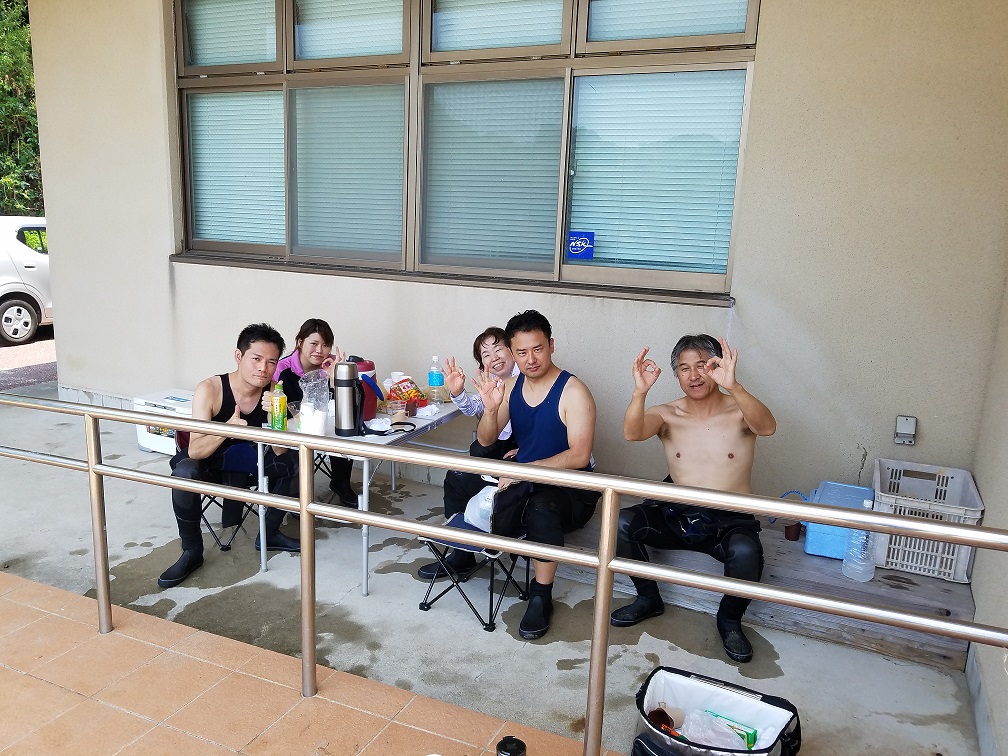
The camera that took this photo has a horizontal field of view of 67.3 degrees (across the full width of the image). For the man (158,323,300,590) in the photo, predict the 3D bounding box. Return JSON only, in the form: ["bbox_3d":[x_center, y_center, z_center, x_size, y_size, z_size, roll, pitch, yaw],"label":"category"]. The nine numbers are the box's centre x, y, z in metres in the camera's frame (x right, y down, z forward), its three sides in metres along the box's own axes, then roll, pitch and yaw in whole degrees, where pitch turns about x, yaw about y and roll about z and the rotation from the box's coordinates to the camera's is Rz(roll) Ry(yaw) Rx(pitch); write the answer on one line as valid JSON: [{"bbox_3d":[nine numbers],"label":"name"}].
[{"bbox_3d":[-1.223,0.274,3.438,0.660,1.100,0.680,-3,13,-22],"label":"man"}]

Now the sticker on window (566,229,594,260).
[{"bbox_3d":[0.408,-0.695,3.986,0.143,0.145,0.004,8,13,24],"label":"sticker on window"}]

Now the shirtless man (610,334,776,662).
[{"bbox_3d":[0.775,0.400,3.114,0.640,1.150,0.700,7,13,20],"label":"shirtless man"}]

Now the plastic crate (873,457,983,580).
[{"bbox_3d":[1.751,0.587,3.179,0.365,0.305,0.500,7,13,22],"label":"plastic crate"}]

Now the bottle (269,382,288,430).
[{"bbox_3d":[-0.967,0.128,3.235,0.067,0.215,0.067,-1,12,-17],"label":"bottle"}]

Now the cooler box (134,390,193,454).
[{"bbox_3d":[-2.066,0.313,4.931,0.550,0.345,0.340,7,13,22],"label":"cooler box"}]

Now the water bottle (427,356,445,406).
[{"bbox_3d":[-0.343,0.017,3.825,0.078,0.243,0.078,1,12,-5],"label":"water bottle"}]

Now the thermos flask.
[{"bbox_3d":[-0.658,0.089,3.231,0.135,0.313,0.102,9,14,29],"label":"thermos flask"}]

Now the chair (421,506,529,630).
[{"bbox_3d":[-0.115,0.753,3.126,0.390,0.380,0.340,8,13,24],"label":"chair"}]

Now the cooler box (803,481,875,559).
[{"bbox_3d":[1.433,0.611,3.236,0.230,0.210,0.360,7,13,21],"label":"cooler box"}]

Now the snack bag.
[{"bbox_3d":[-0.482,0.062,3.740,0.200,0.140,0.090,1,12,-7],"label":"snack bag"}]

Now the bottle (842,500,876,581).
[{"bbox_3d":[1.392,0.624,2.920,0.115,0.310,0.110,8,13,27],"label":"bottle"}]

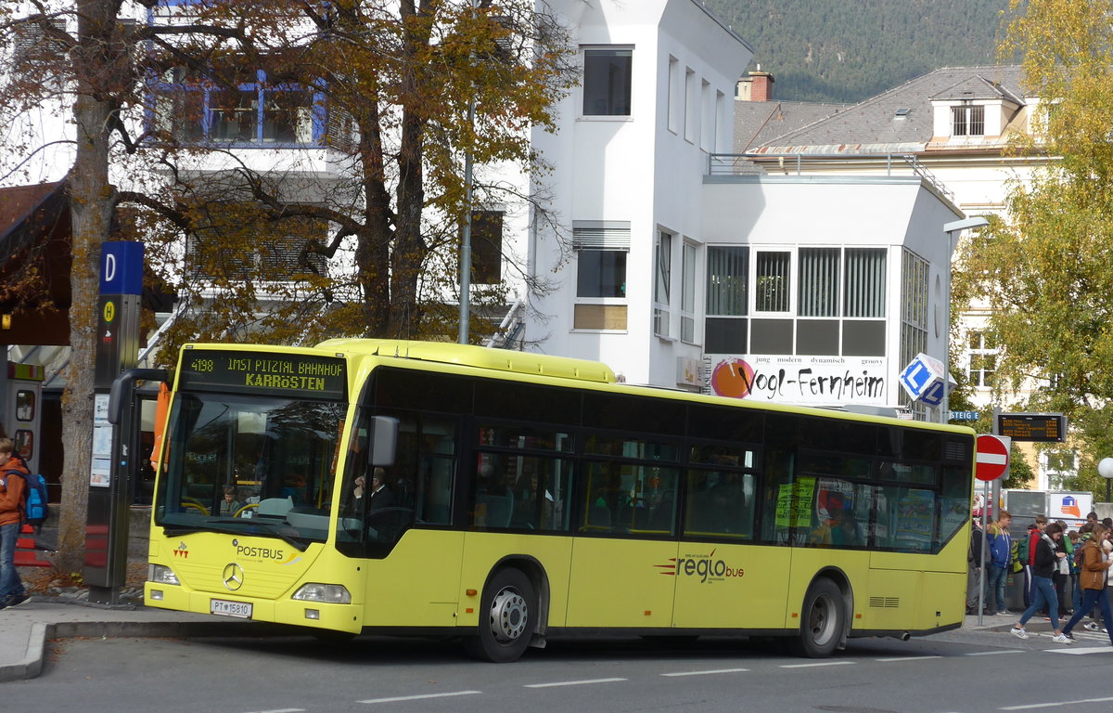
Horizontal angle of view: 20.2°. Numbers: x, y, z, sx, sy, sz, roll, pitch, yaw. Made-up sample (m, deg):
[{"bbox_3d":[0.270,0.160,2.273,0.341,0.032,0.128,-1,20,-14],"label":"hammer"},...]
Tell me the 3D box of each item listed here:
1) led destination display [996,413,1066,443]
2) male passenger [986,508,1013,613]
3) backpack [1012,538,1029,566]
[{"bbox_3d":[7.765,1.168,51.000,1.140,0.460,0.220,1,-3,33],"label":"led destination display"},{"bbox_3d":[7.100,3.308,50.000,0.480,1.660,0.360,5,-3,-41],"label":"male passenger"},{"bbox_3d":[7.814,3.287,52.500,0.230,0.470,0.320,3,-2,-12],"label":"backpack"}]

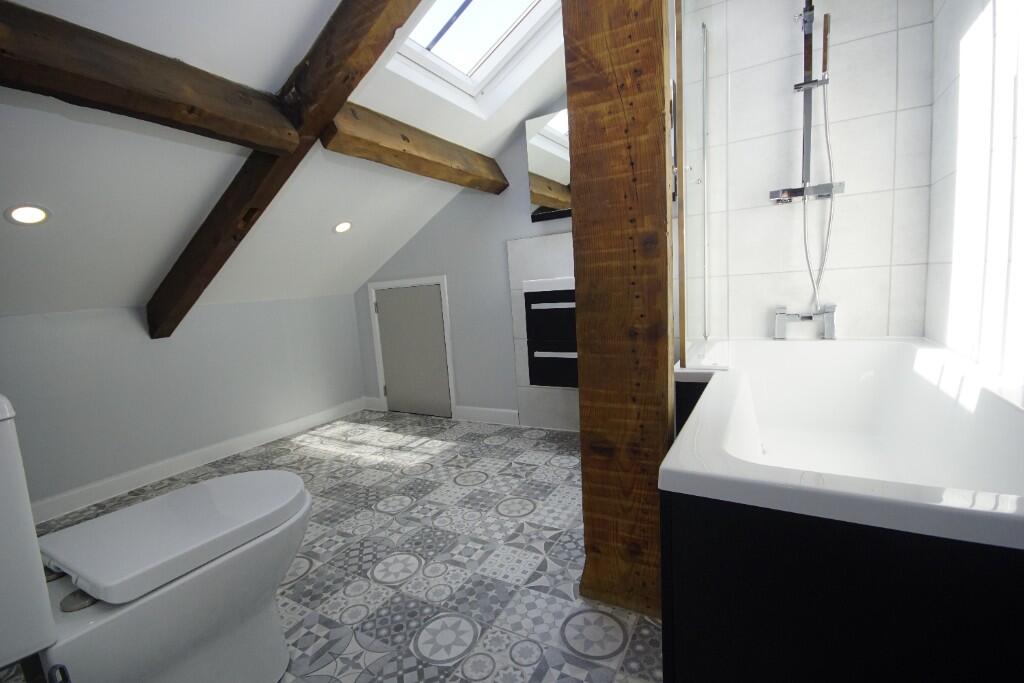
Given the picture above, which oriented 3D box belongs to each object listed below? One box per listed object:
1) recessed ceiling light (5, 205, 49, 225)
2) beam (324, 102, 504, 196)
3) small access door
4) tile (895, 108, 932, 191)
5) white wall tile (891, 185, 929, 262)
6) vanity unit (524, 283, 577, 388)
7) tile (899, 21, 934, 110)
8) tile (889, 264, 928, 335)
[{"bbox_3d":[-1.568,-0.413,1.381,0.093,0.020,0.093,-36,-9,28],"label":"recessed ceiling light"},{"bbox_3d":[-0.387,-0.887,2.022,0.086,0.176,1.180,-32,-8,30],"label":"beam"},{"bbox_3d":[-0.693,0.077,3.017,0.568,0.899,0.040,0,7,27],"label":"small access door"},{"bbox_3d":[1.593,-0.764,1.698,0.109,0.300,0.010,0,7,27],"label":"tile"},{"bbox_3d":[1.615,-0.463,1.731,0.112,0.300,0.010,0,7,27],"label":"white wall tile"},{"bbox_3d":[0.439,-0.066,2.140,0.600,0.510,0.430,0,7,27],"label":"vanity unit"},{"bbox_3d":[1.568,-1.065,1.666,0.108,0.300,0.010,0,7,27],"label":"tile"},{"bbox_3d":[1.635,-0.164,1.764,0.113,0.298,0.010,0,7,27],"label":"tile"}]

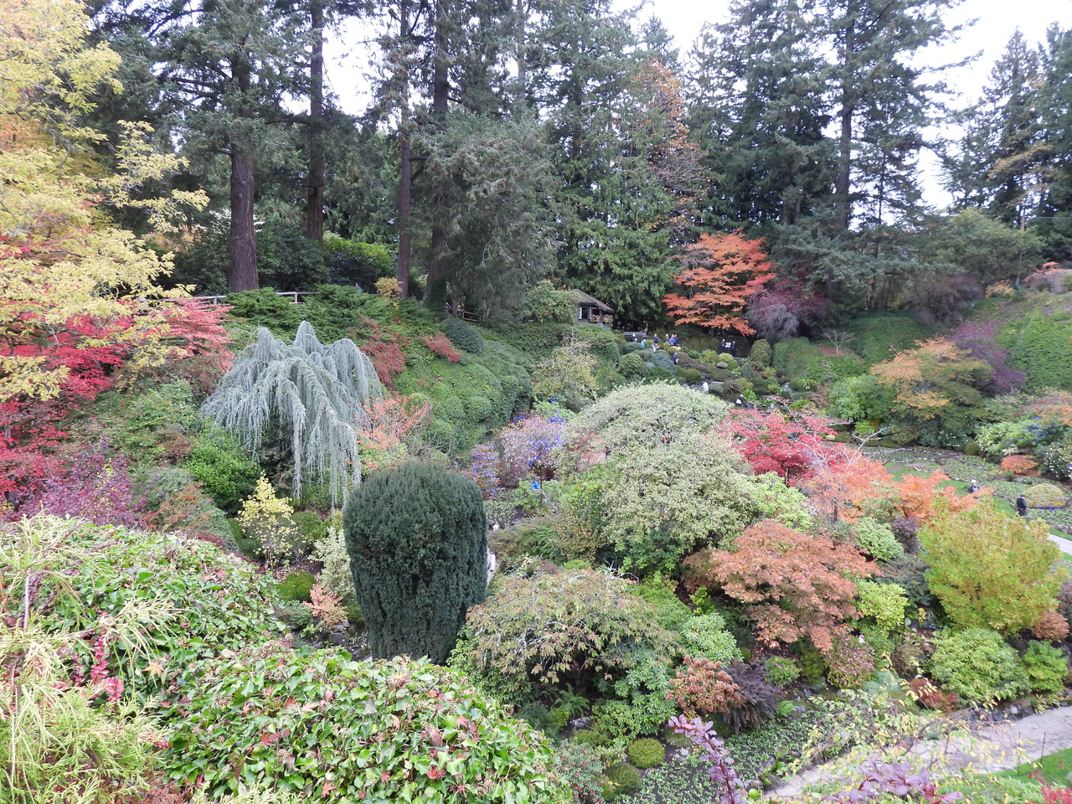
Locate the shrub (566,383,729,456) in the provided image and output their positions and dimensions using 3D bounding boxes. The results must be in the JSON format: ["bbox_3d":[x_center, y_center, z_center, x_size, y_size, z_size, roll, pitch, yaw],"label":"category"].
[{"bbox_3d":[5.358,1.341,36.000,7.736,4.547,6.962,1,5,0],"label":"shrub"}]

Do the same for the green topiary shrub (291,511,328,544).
[{"bbox_3d":[-9.448,5.257,31.000,1.600,1.300,1.600,-1,4,-17],"label":"green topiary shrub"}]

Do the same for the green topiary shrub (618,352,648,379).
[{"bbox_3d":[8.532,-3.259,65.000,2.650,2.400,2.550,2,8,7],"label":"green topiary shrub"}]

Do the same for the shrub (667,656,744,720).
[{"bbox_3d":[4.249,7.213,18.700,1.843,1.428,1.843,1,5,0],"label":"shrub"}]

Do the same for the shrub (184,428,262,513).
[{"bbox_3d":[-12.103,2.683,29.000,2.787,3.356,2.648,1,5,0],"label":"shrub"}]

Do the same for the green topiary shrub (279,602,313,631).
[{"bbox_3d":[-10.077,8.959,31.000,1.550,1.100,1.400,-2,8,-19],"label":"green topiary shrub"}]

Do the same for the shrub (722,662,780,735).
[{"bbox_3d":[5.395,7.479,18.900,1.524,1.714,1.524,1,5,0],"label":"shrub"}]

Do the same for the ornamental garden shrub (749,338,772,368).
[{"bbox_3d":[21.480,-4.680,71.000,2.250,2.700,2.200,2,4,17],"label":"ornamental garden shrub"}]

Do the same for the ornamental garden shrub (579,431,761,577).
[{"bbox_3d":[5.392,4.141,30.000,7.000,5.200,6.000,1,4,10],"label":"ornamental garden shrub"}]

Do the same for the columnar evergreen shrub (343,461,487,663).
[{"bbox_3d":[-3.103,4.370,19.500,3.653,5.617,3.653,1,5,0],"label":"columnar evergreen shrub"}]

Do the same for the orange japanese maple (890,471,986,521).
[{"bbox_3d":[18.870,4.555,35.000,4.400,2.600,3.800,3,4,29],"label":"orange japanese maple"}]

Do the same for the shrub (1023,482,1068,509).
[{"bbox_3d":[30.217,5.577,44.000,2.650,1.300,2.600,3,5,35],"label":"shrub"}]

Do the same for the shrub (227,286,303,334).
[{"bbox_3d":[-13.894,-4.688,38.000,4.000,2.200,3.200,-2,9,-20],"label":"shrub"}]

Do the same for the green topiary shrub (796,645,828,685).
[{"bbox_3d":[10.395,9.891,28.000,1.200,1.350,1.150,4,9,22],"label":"green topiary shrub"}]

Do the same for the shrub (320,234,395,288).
[{"bbox_3d":[-11.972,-9.437,50.000,4.900,3.800,4.000,0,4,-13],"label":"shrub"}]

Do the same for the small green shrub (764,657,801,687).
[{"bbox_3d":[6.730,7.382,20.300,0.962,0.749,0.962,1,5,0],"label":"small green shrub"}]

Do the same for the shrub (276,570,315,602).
[{"bbox_3d":[-8.135,6.261,25.200,1.350,0.980,1.300,-1,4,-18],"label":"shrub"}]

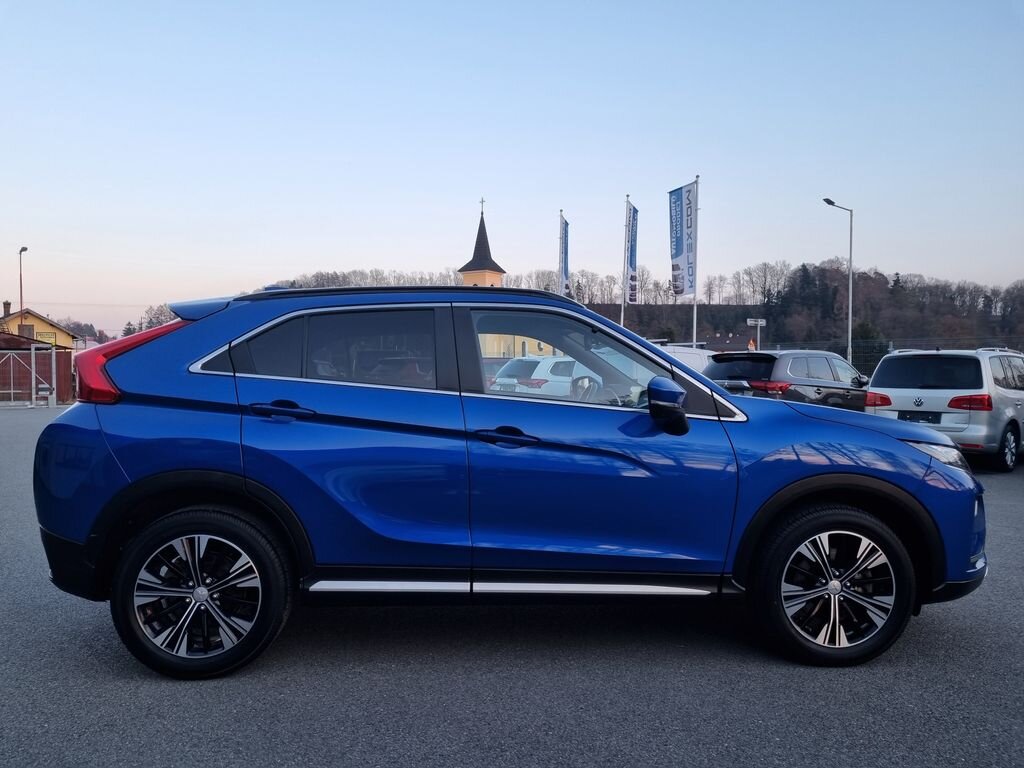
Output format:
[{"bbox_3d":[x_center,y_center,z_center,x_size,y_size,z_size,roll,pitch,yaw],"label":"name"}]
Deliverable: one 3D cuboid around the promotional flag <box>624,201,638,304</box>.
[{"bbox_3d":[3.823,-4.067,24.291,0.080,3.150,1.260,1,0,25],"label":"promotional flag"}]

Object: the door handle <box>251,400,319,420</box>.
[{"bbox_3d":[-0.922,0.108,3.116,0.258,0.060,0.055,5,0,-3],"label":"door handle"}]

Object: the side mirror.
[{"bbox_3d":[0.645,0.094,3.141,0.150,0.235,0.240,0,1,-4],"label":"side mirror"}]

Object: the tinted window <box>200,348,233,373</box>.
[{"bbox_3d":[-1.244,-0.100,3.252,0.137,0.112,0.030,0,-20,1],"label":"tinted window"}]

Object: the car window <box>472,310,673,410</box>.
[{"bbox_3d":[0.266,-0.107,3.338,0.865,0.450,0.050,0,-19,-5],"label":"car window"}]

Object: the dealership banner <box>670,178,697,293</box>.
[{"bbox_3d":[4.906,-4.118,22.170,0.080,3.150,1.260,0,1,-28],"label":"dealership banner"}]

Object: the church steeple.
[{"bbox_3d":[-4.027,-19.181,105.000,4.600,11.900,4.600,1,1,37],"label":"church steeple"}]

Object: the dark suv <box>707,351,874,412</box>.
[{"bbox_3d":[5.487,0.326,14.584,4.680,1.680,1.830,0,1,-42],"label":"dark suv"}]

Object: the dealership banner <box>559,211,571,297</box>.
[{"bbox_3d":[1.826,-4.118,26.431,0.080,3.150,1.260,1,0,16],"label":"dealership banner"}]

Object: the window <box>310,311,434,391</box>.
[{"bbox_3d":[-0.605,-0.154,3.331,0.560,0.360,0.040,1,-24,-4],"label":"window"}]

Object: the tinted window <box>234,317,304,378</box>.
[{"bbox_3d":[-1.028,-0.161,3.273,0.295,0.285,0.035,0,-21,-1],"label":"tinted window"}]

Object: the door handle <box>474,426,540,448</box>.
[{"bbox_3d":[-0.019,0.223,3.202,0.276,0.090,0.060,1,0,-4],"label":"door handle"}]

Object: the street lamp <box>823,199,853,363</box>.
[{"bbox_3d":[8.897,-1.941,20.999,1.700,6.180,0.300,0,1,-43],"label":"street lamp"}]

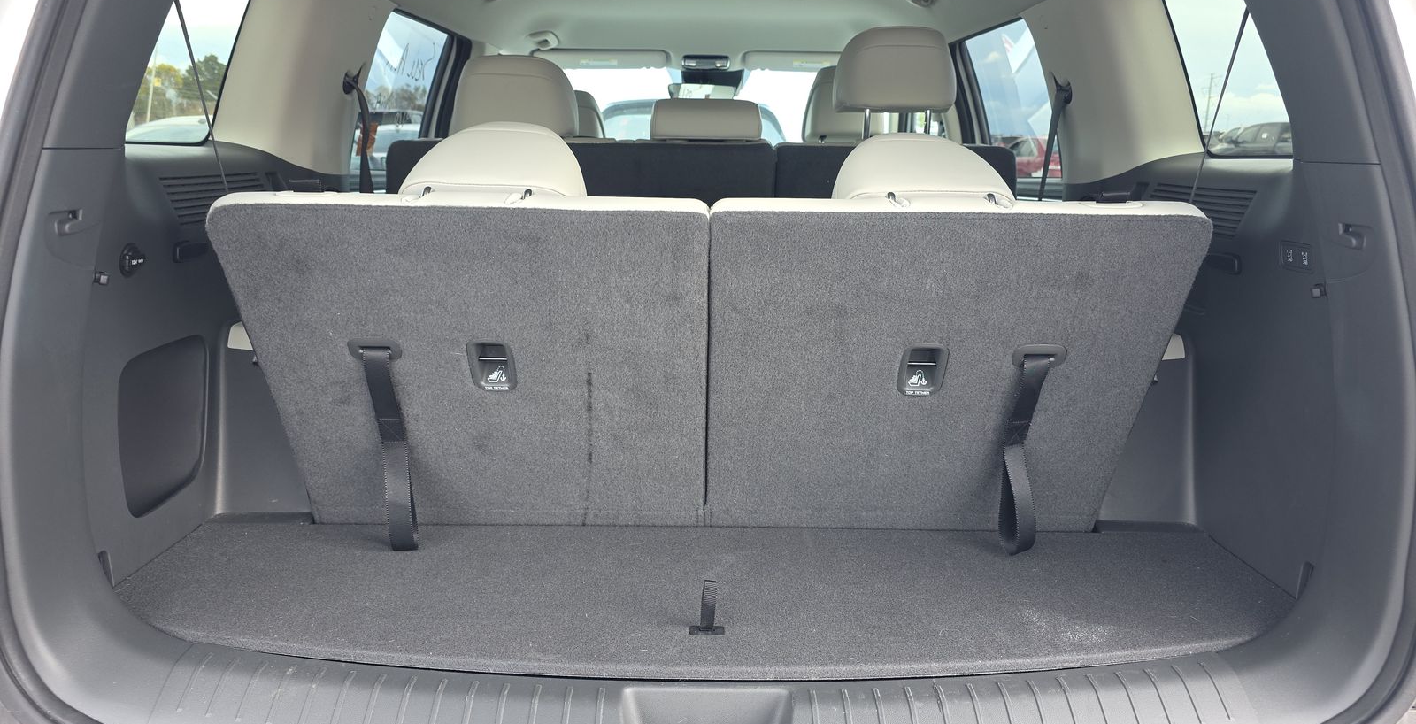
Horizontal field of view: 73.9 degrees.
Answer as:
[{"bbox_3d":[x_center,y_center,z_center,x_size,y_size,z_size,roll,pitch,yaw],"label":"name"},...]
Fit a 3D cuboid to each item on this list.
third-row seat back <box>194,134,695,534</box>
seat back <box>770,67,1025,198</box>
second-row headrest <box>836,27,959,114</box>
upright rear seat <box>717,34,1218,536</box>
[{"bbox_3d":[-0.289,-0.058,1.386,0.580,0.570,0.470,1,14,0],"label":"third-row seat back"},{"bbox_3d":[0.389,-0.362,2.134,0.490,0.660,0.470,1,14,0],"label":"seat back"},{"bbox_3d":[0.391,-0.601,1.942,0.260,0.185,0.140,1,14,0],"label":"second-row headrest"},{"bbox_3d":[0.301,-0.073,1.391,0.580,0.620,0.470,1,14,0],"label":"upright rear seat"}]

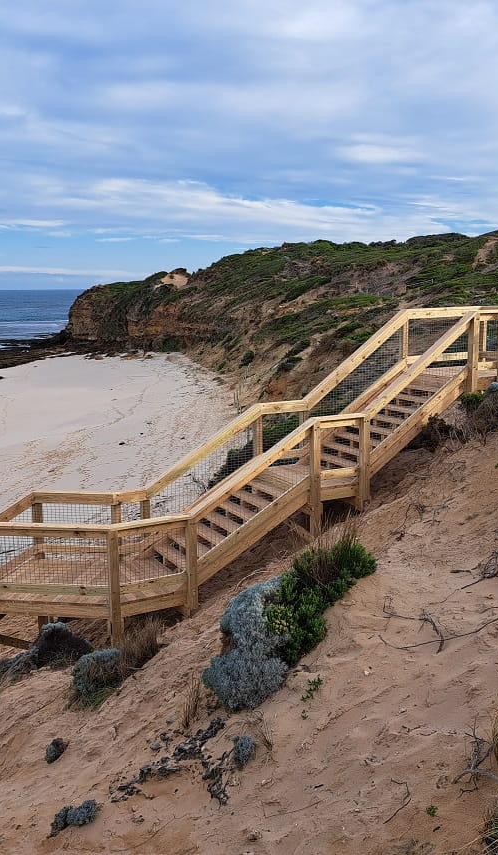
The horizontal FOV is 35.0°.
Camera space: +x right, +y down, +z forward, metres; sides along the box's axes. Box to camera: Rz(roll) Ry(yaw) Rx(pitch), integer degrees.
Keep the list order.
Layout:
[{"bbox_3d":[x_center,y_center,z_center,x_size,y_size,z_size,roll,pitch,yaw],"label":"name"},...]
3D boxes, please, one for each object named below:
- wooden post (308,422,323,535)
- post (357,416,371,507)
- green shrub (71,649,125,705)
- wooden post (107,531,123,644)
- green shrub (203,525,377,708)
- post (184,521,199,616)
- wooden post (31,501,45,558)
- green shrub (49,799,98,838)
[{"bbox_3d":[1.102,0.899,13.099,0.125,1.926,0.125,-5,11,-26],"label":"wooden post"},{"bbox_3d":[1.951,0.605,13.470,0.125,1.605,0.125,-5,11,-26],"label":"post"},{"bbox_3d":[-1.906,3.166,10.011,0.660,0.550,0.600,-3,10,-12],"label":"green shrub"},{"bbox_3d":[-2.013,2.435,11.915,0.125,1.820,0.125,-2,10,-10],"label":"wooden post"},{"bbox_3d":[0.450,1.800,7.816,1.100,0.900,1.800,4,11,24],"label":"green shrub"},{"bbox_3d":[-0.860,2.102,11.822,0.135,1.506,0.135,-7,12,-33],"label":"post"},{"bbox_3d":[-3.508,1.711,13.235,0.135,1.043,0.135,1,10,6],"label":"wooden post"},{"bbox_3d":[-1.343,2.992,6.048,0.400,0.210,0.250,-3,10,-14],"label":"green shrub"}]

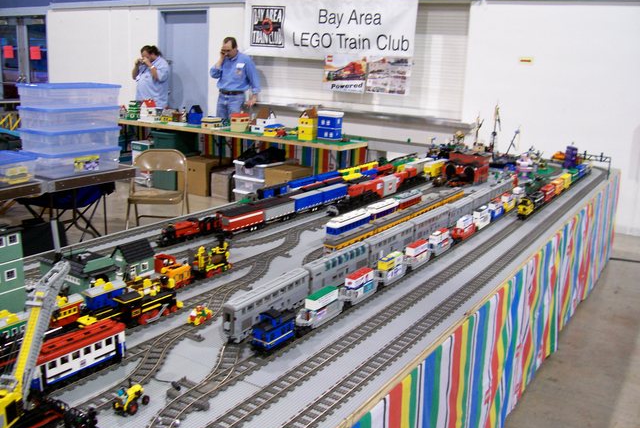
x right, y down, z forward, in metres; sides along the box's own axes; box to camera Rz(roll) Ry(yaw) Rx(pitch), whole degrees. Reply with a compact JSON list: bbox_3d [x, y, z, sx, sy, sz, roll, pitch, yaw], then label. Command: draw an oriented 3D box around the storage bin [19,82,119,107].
[{"bbox_3d":[-1.743,-0.827,4.381,0.412,0.157,0.565,12,17,34],"label":"storage bin"}]

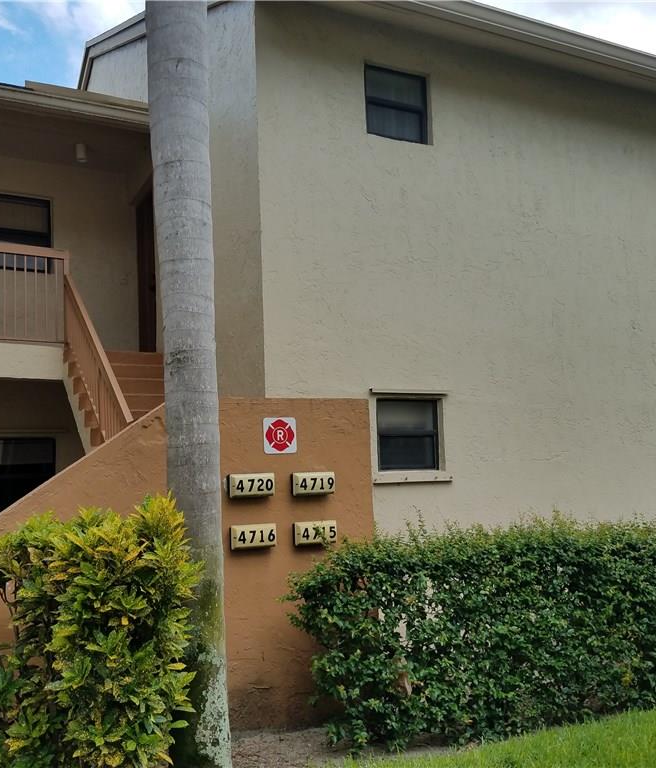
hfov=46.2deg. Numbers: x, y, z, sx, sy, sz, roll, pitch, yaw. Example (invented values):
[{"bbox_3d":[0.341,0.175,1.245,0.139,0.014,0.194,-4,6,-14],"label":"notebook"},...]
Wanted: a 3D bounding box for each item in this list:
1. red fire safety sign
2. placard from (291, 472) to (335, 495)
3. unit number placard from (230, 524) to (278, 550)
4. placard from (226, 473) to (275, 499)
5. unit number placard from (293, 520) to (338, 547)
[{"bbox_3d":[-0.303,0.331,4.889,0.228,0.229,0.010,1,-6,-27],"label":"red fire safety sign"},{"bbox_3d":[-0.093,0.643,4.941,0.292,0.146,0.050,1,-6,-27],"label":"placard"},{"bbox_3d":[-0.457,0.936,4.721,0.292,0.146,0.050,1,-6,-27],"label":"unit number placard"},{"bbox_3d":[-0.469,0.628,4.749,0.292,0.146,0.050,1,-6,-27],"label":"placard"},{"bbox_3d":[-0.082,0.952,4.913,0.292,0.146,0.050,1,-6,-27],"label":"unit number placard"}]

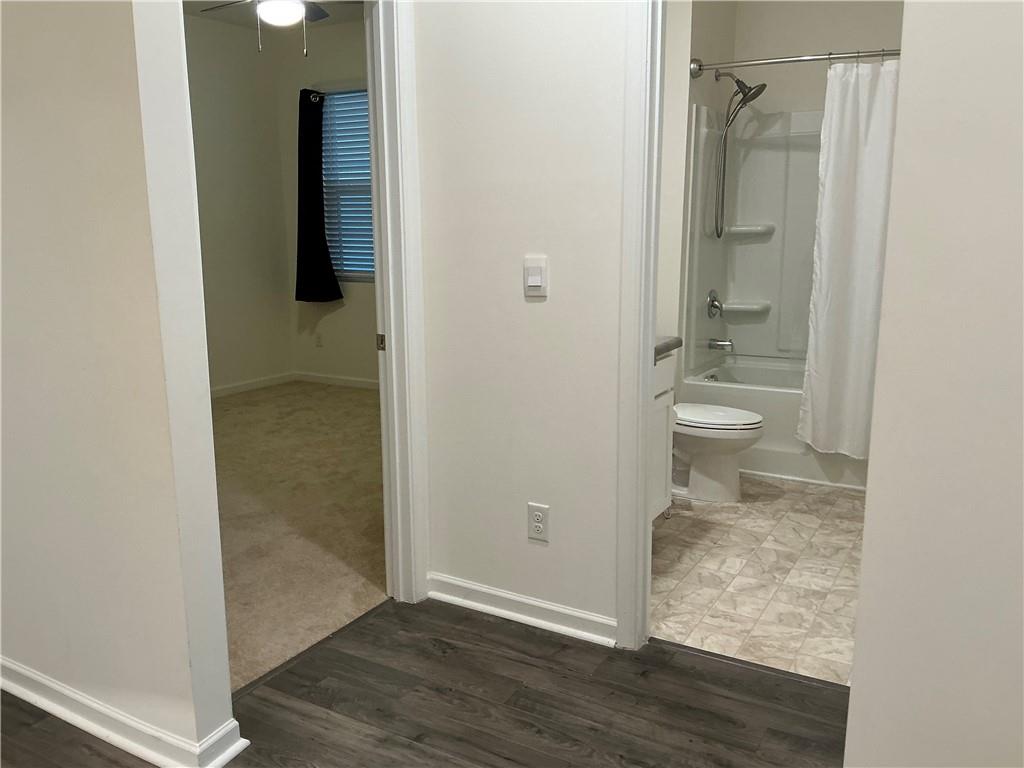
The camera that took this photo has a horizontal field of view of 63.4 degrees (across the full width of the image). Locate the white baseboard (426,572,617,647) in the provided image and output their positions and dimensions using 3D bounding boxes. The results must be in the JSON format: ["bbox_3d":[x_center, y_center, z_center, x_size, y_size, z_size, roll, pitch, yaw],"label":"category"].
[{"bbox_3d":[0.010,0.746,2.777,0.715,0.084,0.028,6,13,30],"label":"white baseboard"}]

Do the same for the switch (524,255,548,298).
[{"bbox_3d":[0.072,-0.329,2.533,0.081,0.125,0.014,6,13,30],"label":"switch"}]

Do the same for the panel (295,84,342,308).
[{"bbox_3d":[-1.520,-1.425,6.342,0.457,1.592,0.120,6,13,30],"label":"panel"}]

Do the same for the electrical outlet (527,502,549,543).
[{"bbox_3d":[0.087,0.449,2.682,0.078,0.123,0.010,6,13,30],"label":"electrical outlet"}]

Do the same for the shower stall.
[{"bbox_3d":[1.768,-0.489,4.328,1.524,1.888,0.785,6,13,30],"label":"shower stall"}]

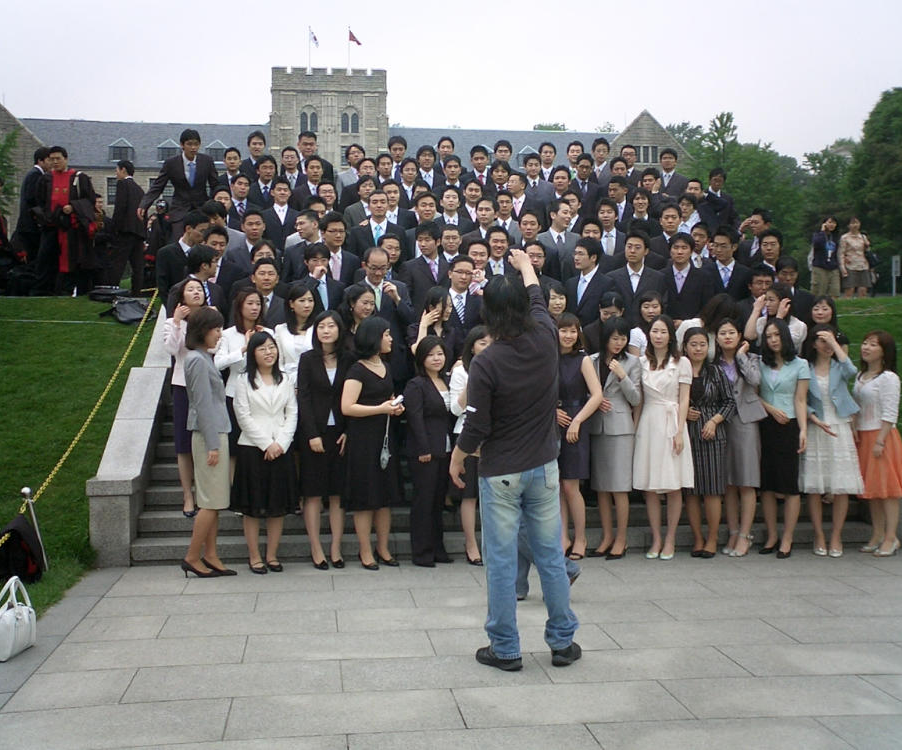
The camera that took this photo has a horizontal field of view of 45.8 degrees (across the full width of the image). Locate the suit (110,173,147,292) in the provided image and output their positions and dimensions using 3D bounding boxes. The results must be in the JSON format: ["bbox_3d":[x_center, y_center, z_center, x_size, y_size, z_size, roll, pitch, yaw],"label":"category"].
[{"bbox_3d":[-4.164,-1.823,13.800,0.470,1.470,0.410,-1,1,-45],"label":"suit"}]

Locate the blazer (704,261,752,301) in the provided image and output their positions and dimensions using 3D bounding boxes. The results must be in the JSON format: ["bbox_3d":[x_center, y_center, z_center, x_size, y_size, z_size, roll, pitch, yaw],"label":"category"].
[{"bbox_3d":[2.337,-0.625,9.100,0.480,0.700,0.280,0,1,18],"label":"blazer"}]

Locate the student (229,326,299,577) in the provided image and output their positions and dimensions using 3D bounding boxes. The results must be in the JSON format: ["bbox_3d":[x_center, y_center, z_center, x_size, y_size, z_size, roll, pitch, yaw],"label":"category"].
[{"bbox_3d":[-1.225,0.504,7.080,0.450,1.575,0.330,0,1,-18],"label":"student"}]

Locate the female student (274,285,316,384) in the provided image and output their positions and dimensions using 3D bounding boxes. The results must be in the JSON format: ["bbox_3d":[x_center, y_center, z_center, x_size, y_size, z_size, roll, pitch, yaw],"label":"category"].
[{"bbox_3d":[-1.120,0.170,7.750,0.430,1.650,0.310,0,1,-22],"label":"female student"}]

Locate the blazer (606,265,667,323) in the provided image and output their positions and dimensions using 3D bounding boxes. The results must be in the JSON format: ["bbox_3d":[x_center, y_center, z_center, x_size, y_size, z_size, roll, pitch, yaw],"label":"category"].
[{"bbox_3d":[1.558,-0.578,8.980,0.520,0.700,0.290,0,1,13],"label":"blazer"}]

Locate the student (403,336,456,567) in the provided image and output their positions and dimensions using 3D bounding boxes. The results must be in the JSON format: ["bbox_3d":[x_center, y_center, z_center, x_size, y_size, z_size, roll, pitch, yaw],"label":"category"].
[{"bbox_3d":[-0.147,0.515,7.300,0.410,1.560,0.310,-1,1,-40],"label":"student"}]

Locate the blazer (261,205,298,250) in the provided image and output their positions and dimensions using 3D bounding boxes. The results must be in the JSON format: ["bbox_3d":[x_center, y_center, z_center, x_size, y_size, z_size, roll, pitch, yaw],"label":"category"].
[{"bbox_3d":[-1.515,-1.180,9.620,0.500,0.720,0.280,0,1,-8],"label":"blazer"}]

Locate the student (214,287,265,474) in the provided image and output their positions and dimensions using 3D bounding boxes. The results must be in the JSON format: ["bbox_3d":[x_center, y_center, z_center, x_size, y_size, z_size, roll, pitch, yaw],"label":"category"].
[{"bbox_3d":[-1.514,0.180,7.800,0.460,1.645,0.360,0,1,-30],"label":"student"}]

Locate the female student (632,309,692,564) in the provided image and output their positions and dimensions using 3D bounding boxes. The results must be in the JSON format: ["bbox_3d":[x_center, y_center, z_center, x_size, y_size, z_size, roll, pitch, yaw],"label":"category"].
[{"bbox_3d":[1.509,0.446,7.589,0.440,1.710,0.310,0,1,9],"label":"female student"}]

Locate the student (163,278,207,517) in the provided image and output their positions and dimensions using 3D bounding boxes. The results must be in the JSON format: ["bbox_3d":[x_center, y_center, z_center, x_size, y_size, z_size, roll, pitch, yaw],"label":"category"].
[{"bbox_3d":[-1.859,0.155,7.600,0.450,1.680,0.340,0,1,-18],"label":"student"}]

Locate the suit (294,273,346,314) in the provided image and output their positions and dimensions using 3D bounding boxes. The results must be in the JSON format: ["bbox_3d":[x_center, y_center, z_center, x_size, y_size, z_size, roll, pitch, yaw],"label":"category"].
[{"bbox_3d":[-1.010,-0.459,8.154,0.460,0.660,0.260,0,1,-13],"label":"suit"}]

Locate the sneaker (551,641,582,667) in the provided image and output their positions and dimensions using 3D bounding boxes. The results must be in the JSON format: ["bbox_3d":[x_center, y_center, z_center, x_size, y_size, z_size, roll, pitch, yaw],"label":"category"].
[{"bbox_3d":[0.550,1.285,5.009,0.105,0.100,0.275,0,1,18],"label":"sneaker"}]

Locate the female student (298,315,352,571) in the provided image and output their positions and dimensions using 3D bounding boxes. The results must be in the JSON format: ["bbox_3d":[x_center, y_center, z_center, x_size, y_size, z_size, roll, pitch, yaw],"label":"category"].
[{"bbox_3d":[-0.863,0.445,7.269,0.410,1.730,0.280,0,1,-22],"label":"female student"}]

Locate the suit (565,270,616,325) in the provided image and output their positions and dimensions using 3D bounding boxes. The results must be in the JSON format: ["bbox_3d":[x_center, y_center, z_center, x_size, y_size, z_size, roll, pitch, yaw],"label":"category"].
[{"bbox_3d":[1.090,-0.518,8.354,0.460,0.660,0.260,0,1,38],"label":"suit"}]

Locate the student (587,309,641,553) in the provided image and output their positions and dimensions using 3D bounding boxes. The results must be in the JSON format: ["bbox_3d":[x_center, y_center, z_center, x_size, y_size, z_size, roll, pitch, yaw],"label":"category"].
[{"bbox_3d":[1.158,0.441,7.620,0.420,1.700,0.330,0,1,34],"label":"student"}]

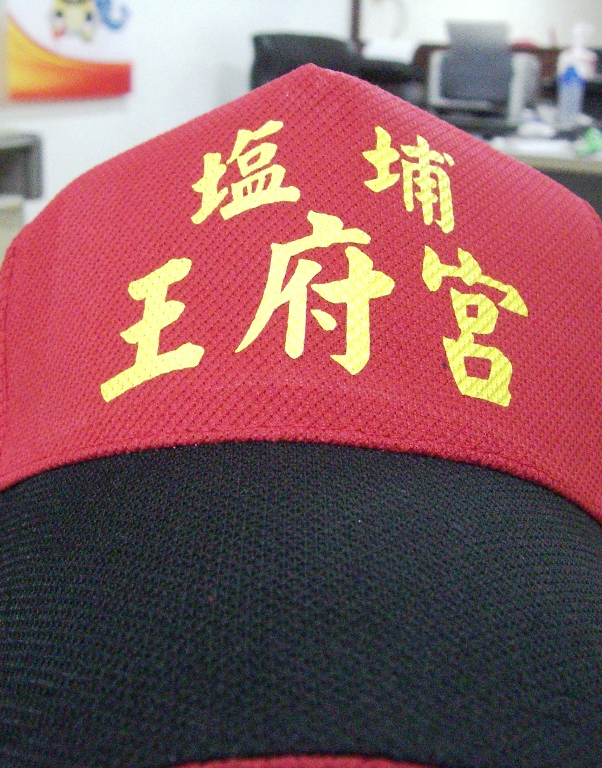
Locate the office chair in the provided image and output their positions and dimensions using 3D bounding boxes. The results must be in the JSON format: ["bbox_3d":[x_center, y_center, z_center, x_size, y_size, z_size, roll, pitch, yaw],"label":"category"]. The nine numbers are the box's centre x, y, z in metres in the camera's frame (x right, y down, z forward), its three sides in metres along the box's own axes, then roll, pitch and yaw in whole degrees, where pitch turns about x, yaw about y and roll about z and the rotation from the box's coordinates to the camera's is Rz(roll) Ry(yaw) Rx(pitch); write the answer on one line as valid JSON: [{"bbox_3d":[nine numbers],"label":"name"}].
[{"bbox_3d":[-0.008,-0.784,4.158,0.600,0.979,0.600,2,18,3],"label":"office chair"}]

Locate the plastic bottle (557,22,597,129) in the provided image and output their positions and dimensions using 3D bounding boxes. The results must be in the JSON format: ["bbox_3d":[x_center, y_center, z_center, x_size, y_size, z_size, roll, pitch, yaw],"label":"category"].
[{"bbox_3d":[0.816,-0.915,3.327,0.098,0.290,0.082,12,20,30],"label":"plastic bottle"}]

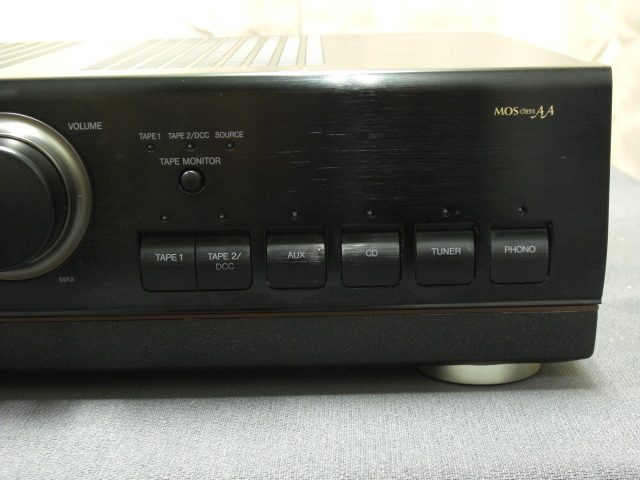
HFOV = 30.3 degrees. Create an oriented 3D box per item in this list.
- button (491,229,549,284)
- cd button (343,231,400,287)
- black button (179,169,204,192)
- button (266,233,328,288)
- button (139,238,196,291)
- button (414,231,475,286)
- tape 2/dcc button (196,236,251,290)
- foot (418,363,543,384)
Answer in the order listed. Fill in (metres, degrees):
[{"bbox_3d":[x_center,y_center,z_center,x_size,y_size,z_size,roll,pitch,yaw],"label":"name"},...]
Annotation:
[{"bbox_3d":[0.078,0.006,0.464,0.021,0.020,0.008,-1,13,0],"label":"button"},{"bbox_3d":[0.020,0.008,0.463,0.022,0.019,0.008,-1,13,0],"label":"cd button"},{"bbox_3d":[-0.049,-0.023,0.452,0.008,0.008,0.005,-1,13,0],"label":"black button"},{"bbox_3d":[-0.009,0.008,0.463,0.022,0.020,0.008,-1,13,0],"label":"button"},{"bbox_3d":[-0.059,0.009,0.463,0.020,0.019,0.008,-1,13,0],"label":"button"},{"bbox_3d":[0.049,0.007,0.463,0.021,0.019,0.008,-1,13,0],"label":"button"},{"bbox_3d":[-0.038,0.009,0.463,0.019,0.020,0.008,-1,13,0],"label":"tape 2/dcc button"},{"bbox_3d":[0.069,0.048,0.514,0.053,0.013,0.053,-1,13,0],"label":"foot"}]

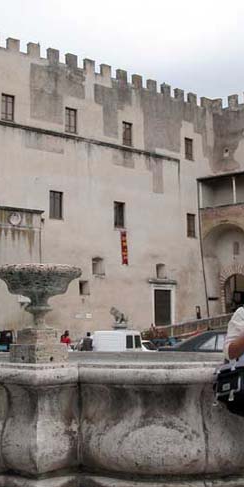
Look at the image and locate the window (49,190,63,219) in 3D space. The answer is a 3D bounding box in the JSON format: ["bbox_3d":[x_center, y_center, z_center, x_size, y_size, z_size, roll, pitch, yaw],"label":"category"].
[{"bbox_3d":[-4.656,-2.752,45.506,1.091,2.049,0.200,6,-10,-36],"label":"window"}]

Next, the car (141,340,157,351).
[{"bbox_3d":[1.073,5.996,34.899,3.900,1.400,1.620,-7,-10,38],"label":"car"}]

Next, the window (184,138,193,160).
[{"bbox_3d":[5.695,-8.014,54.413,0.895,1.921,0.200,6,-10,-35],"label":"window"}]

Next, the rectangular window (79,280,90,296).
[{"bbox_3d":[-2.696,3.237,46.069,0.890,1.062,0.200,6,-10,-36],"label":"rectangular window"}]

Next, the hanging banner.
[{"bbox_3d":[0.292,0.325,48.584,0.420,2.545,0.100,6,-10,-36],"label":"hanging banner"}]

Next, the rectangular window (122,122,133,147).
[{"bbox_3d":[0.426,-8.625,50.695,0.928,1.954,0.200,6,-10,-35],"label":"rectangular window"}]

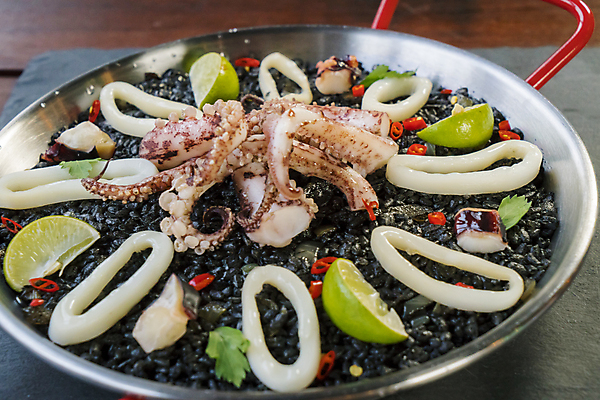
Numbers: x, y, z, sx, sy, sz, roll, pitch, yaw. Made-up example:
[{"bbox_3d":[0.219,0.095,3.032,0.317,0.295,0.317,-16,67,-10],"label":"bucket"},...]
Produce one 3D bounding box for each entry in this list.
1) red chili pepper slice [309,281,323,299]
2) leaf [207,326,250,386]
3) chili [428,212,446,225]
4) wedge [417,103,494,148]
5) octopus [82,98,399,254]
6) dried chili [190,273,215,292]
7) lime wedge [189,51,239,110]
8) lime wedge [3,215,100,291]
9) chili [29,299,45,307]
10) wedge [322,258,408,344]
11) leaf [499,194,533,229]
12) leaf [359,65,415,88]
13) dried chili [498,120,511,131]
[{"bbox_3d":[0.008,0.045,0.583,0.008,0.007,0.009,-4,37,0],"label":"red chili pepper slice"},{"bbox_3d":[-0.033,0.073,0.544,0.021,0.008,0.031,-12,37,-9],"label":"leaf"},{"bbox_3d":[0.073,0.010,0.624,0.009,0.006,0.007,-4,37,0],"label":"chili"},{"bbox_3d":[0.091,-0.046,0.678,0.051,0.027,0.026,-20,39,-20],"label":"wedge"},{"bbox_3d":[-0.035,-0.017,0.640,0.178,0.043,0.095,-4,37,0],"label":"octopus"},{"bbox_3d":[-0.050,0.041,0.593,0.013,0.007,0.008,-23,41,-23],"label":"dried chili"},{"bbox_3d":[-0.053,-0.075,0.728,0.029,0.030,0.047,-10,37,-8],"label":"lime wedge"},{"bbox_3d":[-0.136,0.019,0.617,0.027,0.024,0.056,26,46,34],"label":"lime wedge"},{"bbox_3d":[-0.132,0.051,0.586,0.008,0.003,0.004,4,37,11],"label":"chili"},{"bbox_3d":[0.031,0.047,0.553,0.026,0.029,0.049,-28,42,-28],"label":"wedge"},{"bbox_3d":[0.113,0.006,0.616,0.019,0.007,0.025,14,40,23],"label":"leaf"},{"bbox_3d":[0.054,-0.078,0.736,0.034,0.012,0.022,-4,37,0],"label":"leaf"},{"bbox_3d":[0.121,-0.044,0.691,0.007,0.005,0.006,-4,37,0],"label":"dried chili"}]

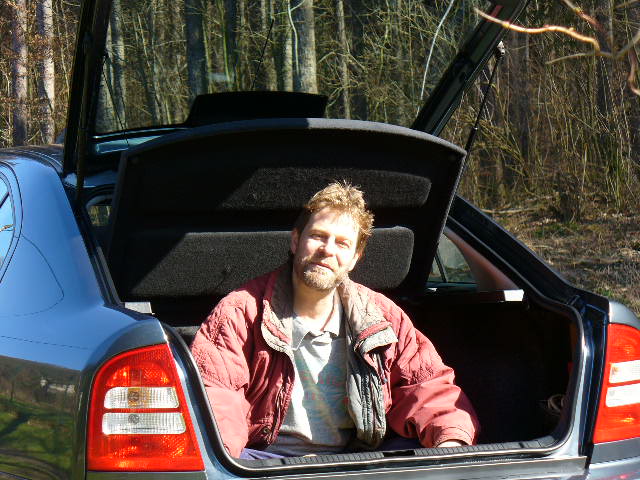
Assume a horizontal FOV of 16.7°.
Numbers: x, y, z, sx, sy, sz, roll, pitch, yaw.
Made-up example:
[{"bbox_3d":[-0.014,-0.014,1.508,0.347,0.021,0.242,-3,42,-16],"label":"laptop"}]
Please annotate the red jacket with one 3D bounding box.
[{"bbox_3d":[0.037,0.321,5.500,0.700,0.540,0.400,-1,5,-4],"label":"red jacket"}]

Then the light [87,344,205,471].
[{"bbox_3d":[-0.418,0.402,5.230,0.250,0.300,0.170,-2,5,-14],"label":"light"}]

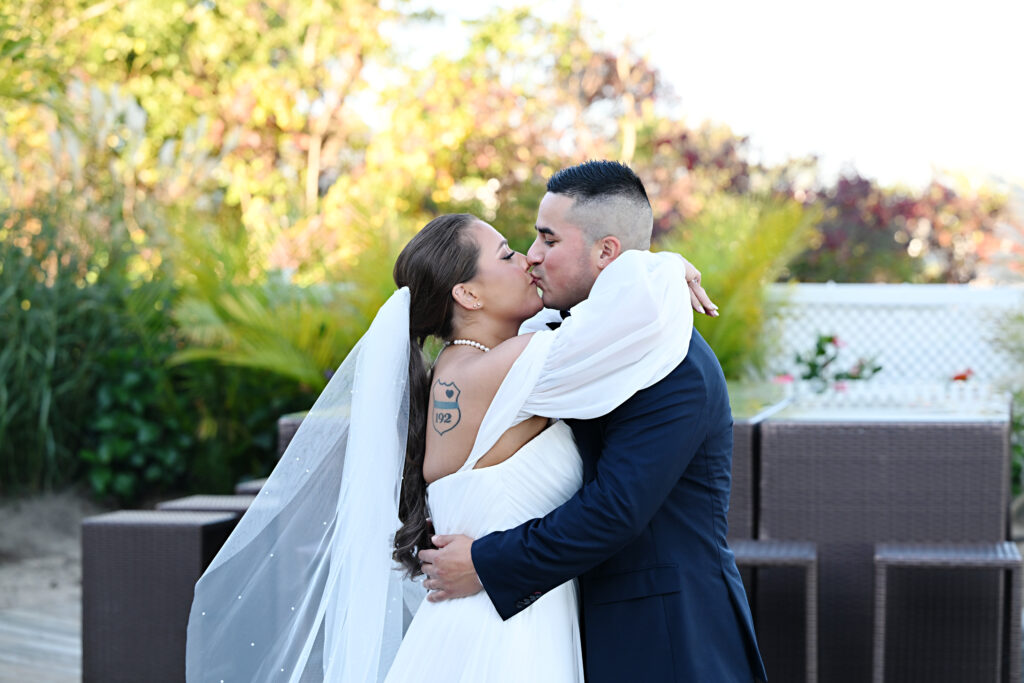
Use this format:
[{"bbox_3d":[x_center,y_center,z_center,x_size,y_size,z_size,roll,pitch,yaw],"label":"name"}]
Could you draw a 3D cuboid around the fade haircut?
[{"bbox_3d":[0.151,-0.227,4.500,0.183,0.168,0.165,0,2,-7],"label":"fade haircut"}]

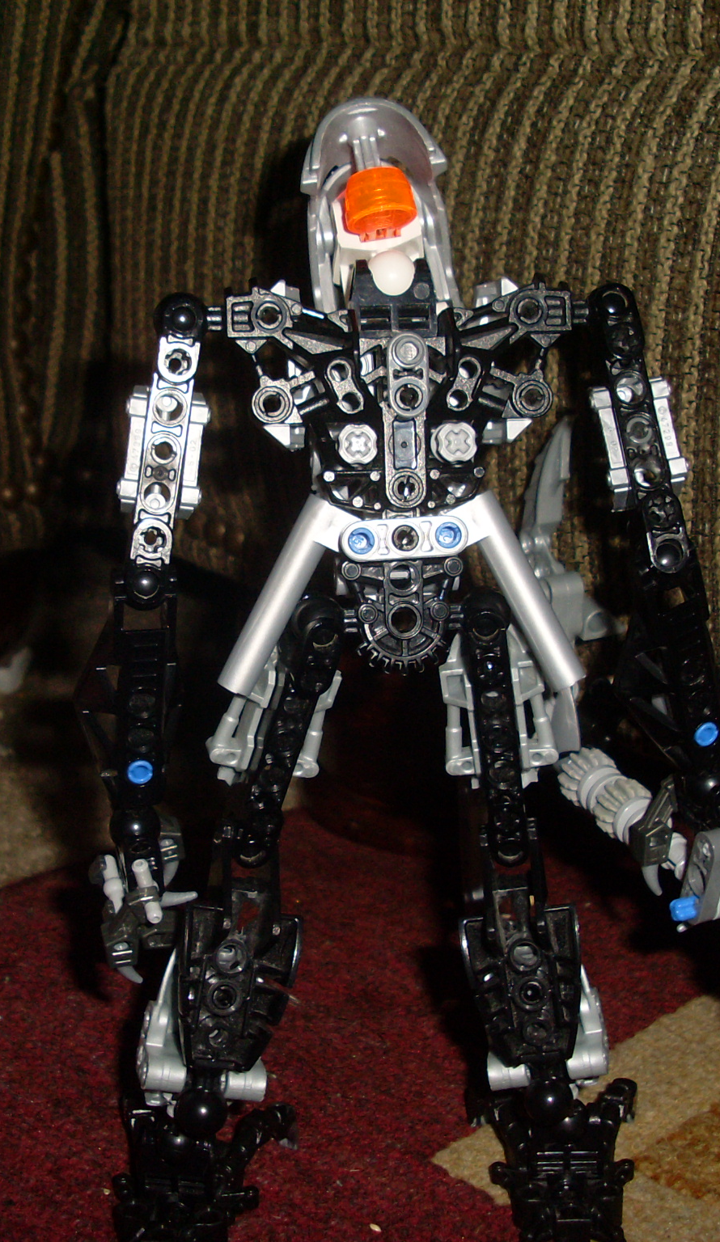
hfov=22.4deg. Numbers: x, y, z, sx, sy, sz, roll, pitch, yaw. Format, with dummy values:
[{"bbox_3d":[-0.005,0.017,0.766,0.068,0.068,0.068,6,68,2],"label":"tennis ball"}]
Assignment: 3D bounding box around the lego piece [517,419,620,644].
[{"bbox_3d":[0.050,-0.022,0.440,0.023,0.055,0.012,-3,13,9],"label":"lego piece"}]

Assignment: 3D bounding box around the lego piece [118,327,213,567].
[{"bbox_3d":[-0.036,-0.032,0.338,0.015,0.043,0.013,8,8,3],"label":"lego piece"}]

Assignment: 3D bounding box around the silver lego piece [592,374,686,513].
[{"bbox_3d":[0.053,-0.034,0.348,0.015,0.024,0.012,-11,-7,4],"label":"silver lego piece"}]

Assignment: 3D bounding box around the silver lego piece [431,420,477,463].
[{"bbox_3d":[0.017,-0.033,0.331,0.007,0.007,0.008,-3,18,-8],"label":"silver lego piece"}]

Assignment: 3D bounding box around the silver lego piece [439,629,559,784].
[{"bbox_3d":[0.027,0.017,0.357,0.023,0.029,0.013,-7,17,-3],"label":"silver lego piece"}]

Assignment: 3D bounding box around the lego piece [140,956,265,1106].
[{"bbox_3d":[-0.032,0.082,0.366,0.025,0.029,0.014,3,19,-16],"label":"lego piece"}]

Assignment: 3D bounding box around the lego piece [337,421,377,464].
[{"bbox_3d":[0.000,-0.033,0.342,0.007,0.007,0.007,0,6,0],"label":"lego piece"}]

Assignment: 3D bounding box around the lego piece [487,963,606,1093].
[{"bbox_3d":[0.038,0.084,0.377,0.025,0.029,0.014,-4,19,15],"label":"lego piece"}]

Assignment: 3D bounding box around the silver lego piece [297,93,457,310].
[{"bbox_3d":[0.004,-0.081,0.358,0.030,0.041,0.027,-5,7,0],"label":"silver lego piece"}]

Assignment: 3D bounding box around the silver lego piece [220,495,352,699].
[{"bbox_3d":[-0.011,-0.003,0.334,0.015,0.038,0.007,26,3,-9],"label":"silver lego piece"}]

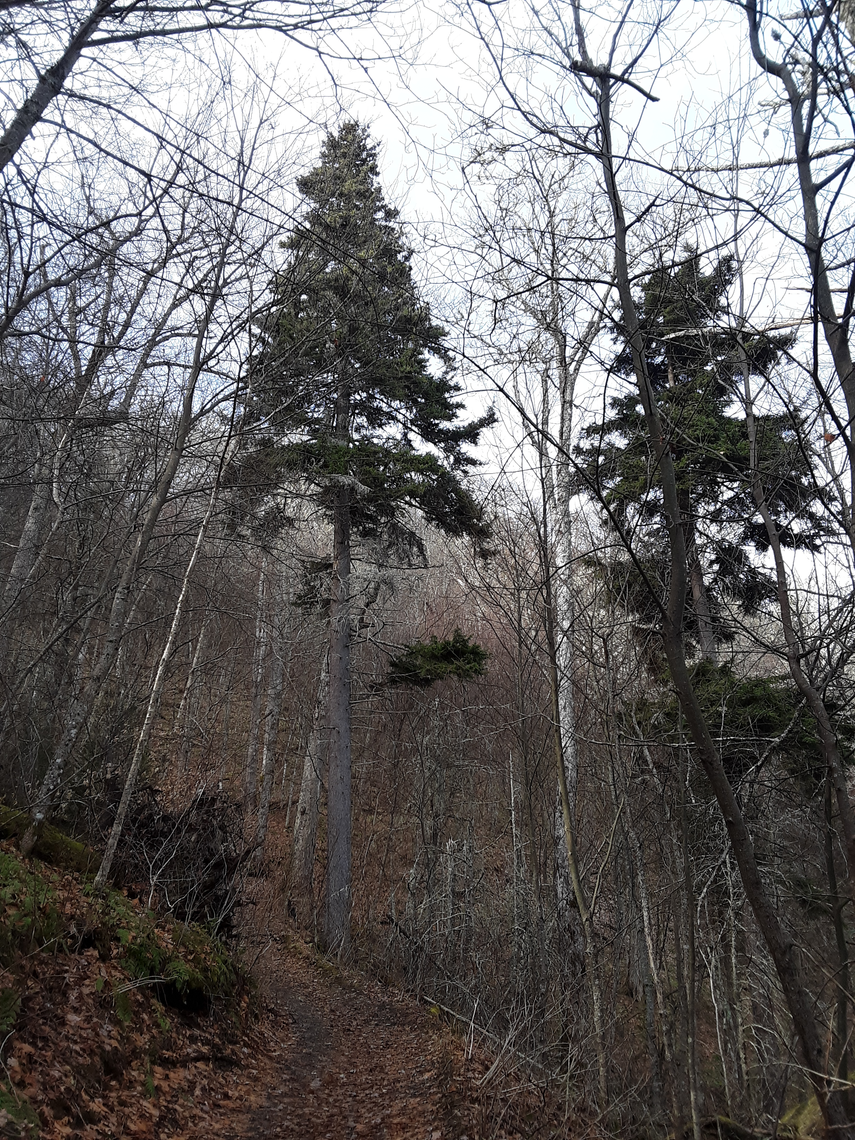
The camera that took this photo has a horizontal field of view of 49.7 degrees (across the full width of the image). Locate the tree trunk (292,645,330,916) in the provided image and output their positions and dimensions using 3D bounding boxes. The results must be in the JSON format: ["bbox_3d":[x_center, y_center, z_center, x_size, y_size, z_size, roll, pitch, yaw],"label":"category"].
[{"bbox_3d":[-2.084,3.818,17.084,0.398,4.840,0.398,4,-14,1],"label":"tree trunk"}]

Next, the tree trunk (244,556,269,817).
[{"bbox_3d":[-4.368,2.877,23.803,0.278,6.640,0.278,1,-14,0],"label":"tree trunk"}]

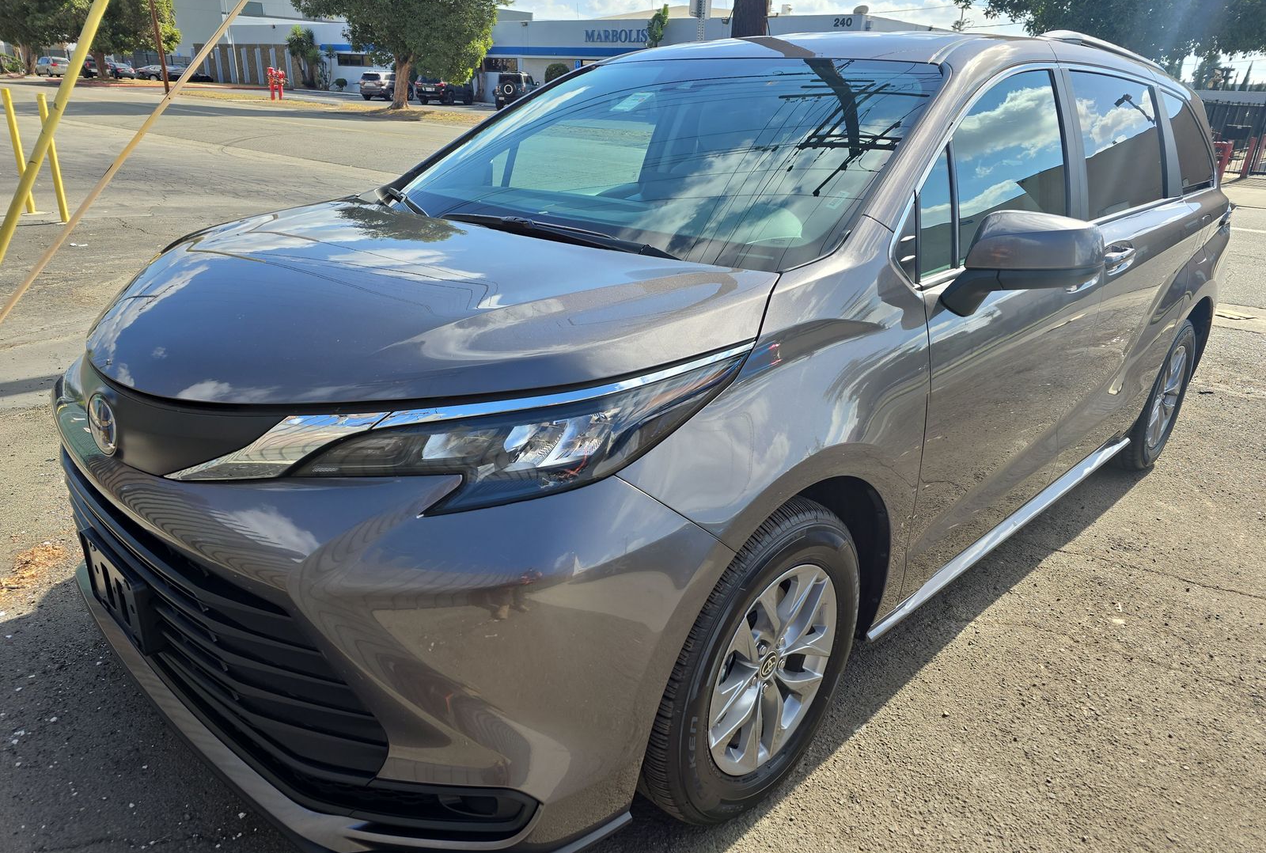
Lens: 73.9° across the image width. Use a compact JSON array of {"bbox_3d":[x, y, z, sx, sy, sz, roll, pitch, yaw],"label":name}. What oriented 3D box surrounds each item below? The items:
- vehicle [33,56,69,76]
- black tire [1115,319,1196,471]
[{"bbox_3d":[-54.320,-33.636,78.648,5.000,1.740,1.930,19,27,36],"label":"vehicle"},{"bbox_3d":[2.387,-0.168,3.941,0.235,0.730,0.730,19,26,41],"label":"black tire"}]

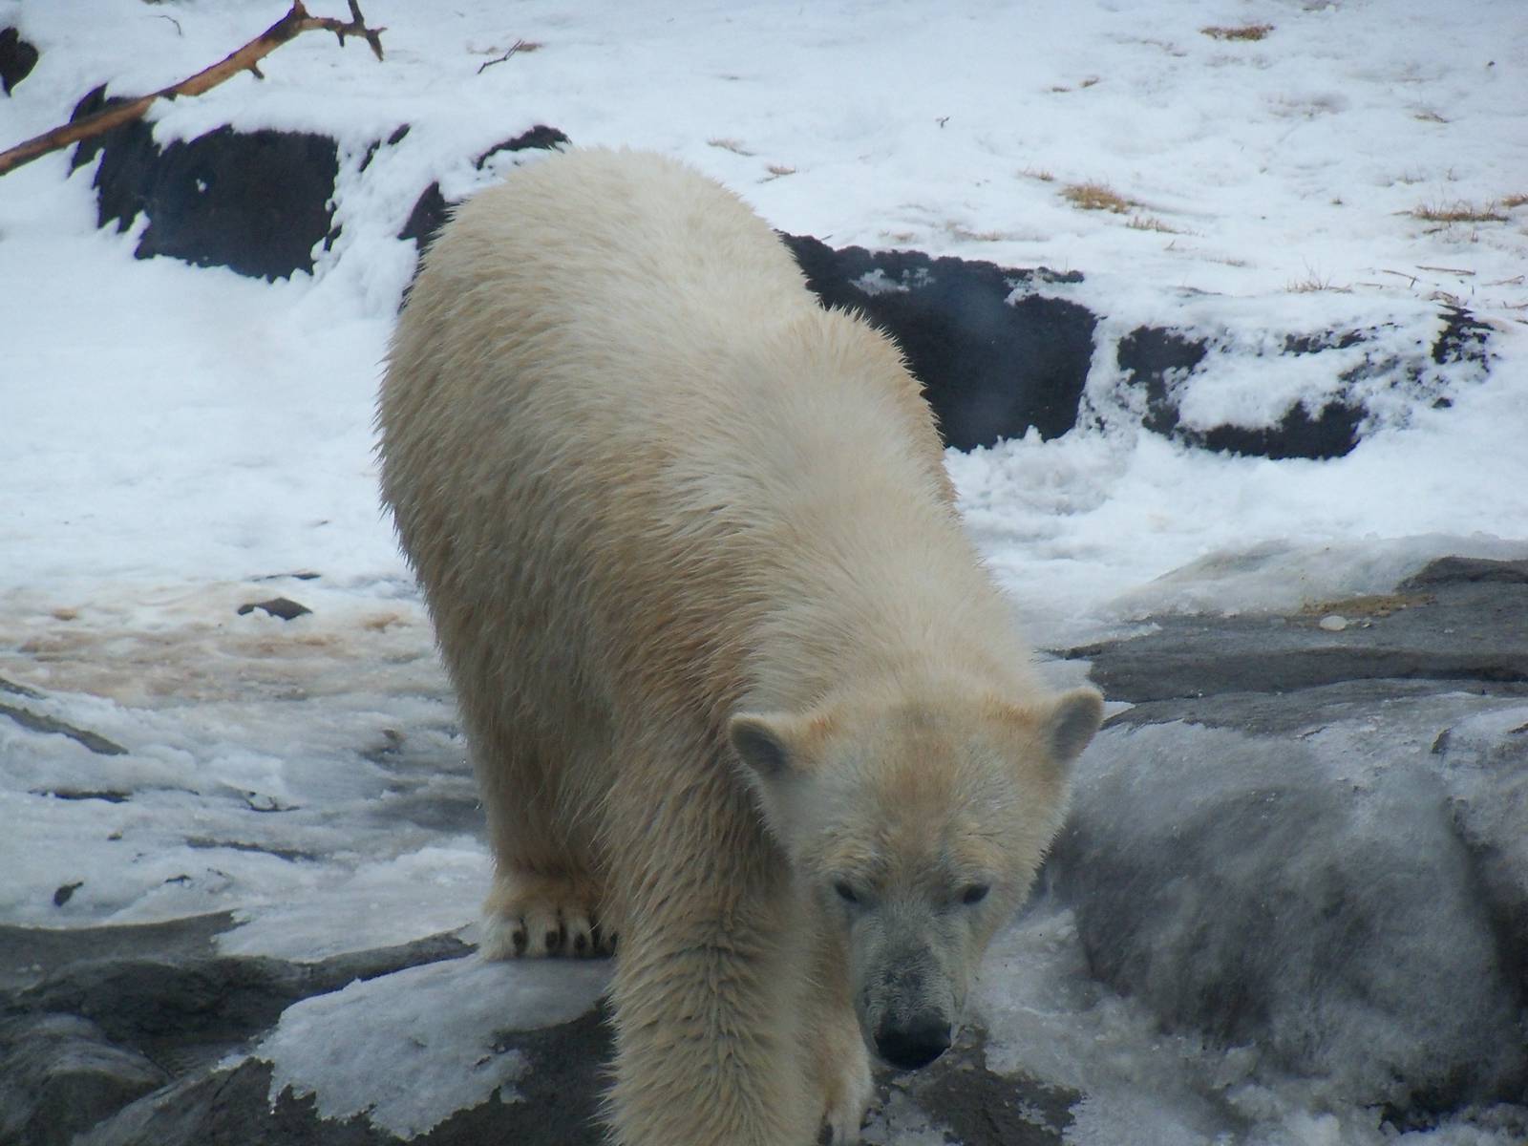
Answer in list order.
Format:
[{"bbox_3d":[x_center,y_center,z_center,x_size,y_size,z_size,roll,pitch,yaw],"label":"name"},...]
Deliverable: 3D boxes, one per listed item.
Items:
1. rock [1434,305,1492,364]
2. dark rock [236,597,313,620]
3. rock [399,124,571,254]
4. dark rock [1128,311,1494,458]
[{"bbox_3d":[1.079,-0.367,14.100,0.090,0.078,0.080,0,13,0],"label":"rock"},{"bbox_3d":[-0.705,0.053,13.200,0.109,0.040,0.070,0,13,0],"label":"dark rock"},{"bbox_3d":[-0.451,-0.622,14.800,0.292,0.190,0.210,0,13,0],"label":"rock"},{"bbox_3d":[0.827,-0.287,14.000,0.569,0.172,0.270,0,13,0],"label":"dark rock"}]

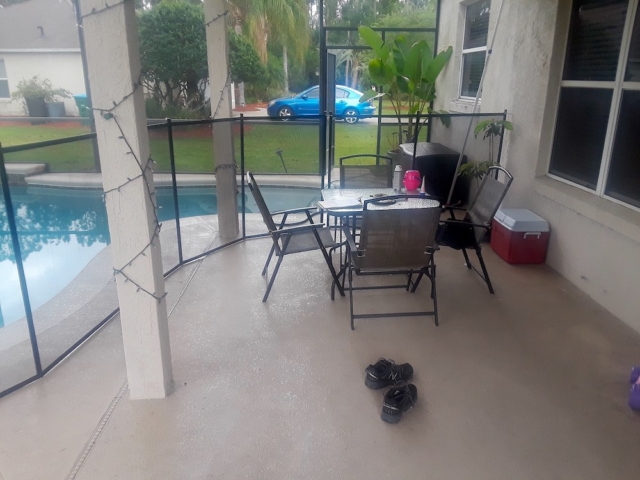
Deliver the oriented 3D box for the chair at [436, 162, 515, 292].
[{"bbox_3d":[1.055,-0.110,4.082,0.690,0.920,0.575,0,18,1],"label":"chair"}]

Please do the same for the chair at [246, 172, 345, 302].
[{"bbox_3d":[-0.184,-0.075,3.974,0.690,0.920,0.575,-2,18,-8],"label":"chair"}]

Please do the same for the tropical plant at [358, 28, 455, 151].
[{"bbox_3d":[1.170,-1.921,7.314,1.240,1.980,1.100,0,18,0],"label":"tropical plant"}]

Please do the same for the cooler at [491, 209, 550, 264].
[{"bbox_3d":[1.807,-0.036,4.723,0.335,0.385,0.530,-1,18,-2],"label":"cooler"}]

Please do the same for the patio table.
[{"bbox_3d":[0.446,0.034,3.978,0.840,0.710,0.790,-1,18,-3],"label":"patio table"}]

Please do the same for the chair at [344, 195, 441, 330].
[{"bbox_3d":[0.479,0.063,3.546,0.575,0.920,0.690,-2,18,-5],"label":"chair"}]

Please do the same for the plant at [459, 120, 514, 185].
[{"bbox_3d":[1.600,-0.647,5.045,0.470,1.050,0.470,0,18,0],"label":"plant"}]

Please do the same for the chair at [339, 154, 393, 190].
[{"bbox_3d":[0.440,-0.241,4.487,0.575,0.920,0.690,-1,18,-3],"label":"chair"}]

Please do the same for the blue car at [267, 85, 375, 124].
[{"bbox_3d":[0.070,-5.651,21.399,4.500,1.460,1.760,2,18,7],"label":"blue car"}]

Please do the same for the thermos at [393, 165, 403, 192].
[{"bbox_3d":[0.612,-0.493,4.097,0.066,0.225,0.066,0,18,0],"label":"thermos"}]

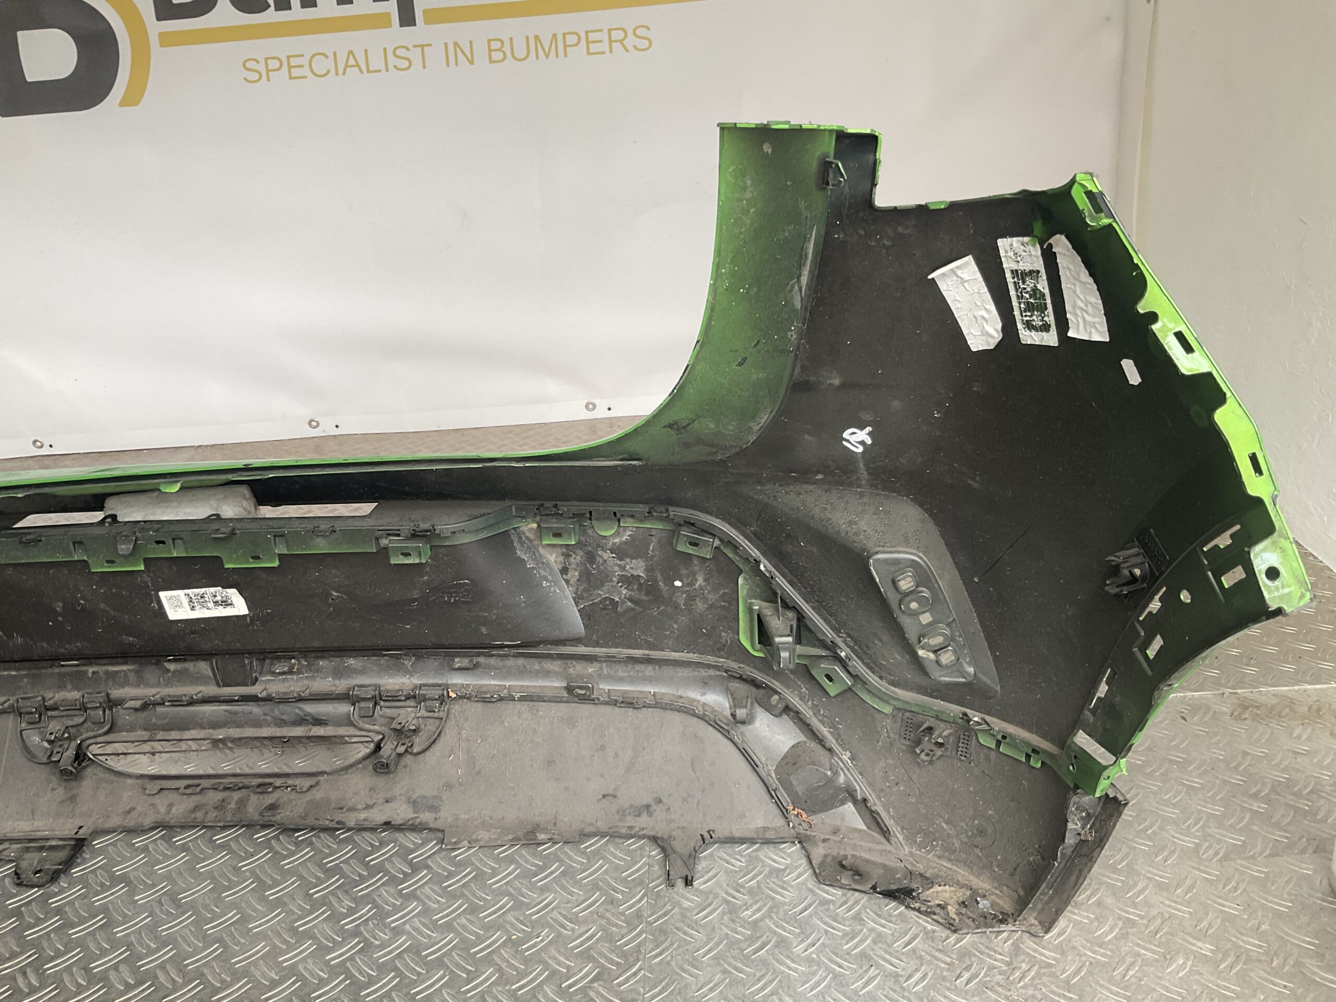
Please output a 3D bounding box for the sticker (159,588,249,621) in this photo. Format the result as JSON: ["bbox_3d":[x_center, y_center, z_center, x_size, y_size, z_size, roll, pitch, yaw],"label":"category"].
[{"bbox_3d":[-0.446,0.099,1.078,0.082,0.032,0.001,-5,27,7],"label":"sticker"}]

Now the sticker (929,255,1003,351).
[{"bbox_3d":[0.232,-0.147,0.858,0.037,0.074,0.003,-20,18,37],"label":"sticker"}]

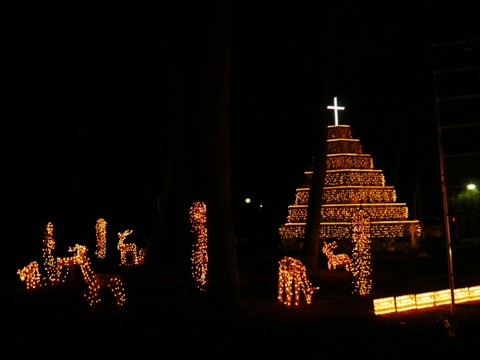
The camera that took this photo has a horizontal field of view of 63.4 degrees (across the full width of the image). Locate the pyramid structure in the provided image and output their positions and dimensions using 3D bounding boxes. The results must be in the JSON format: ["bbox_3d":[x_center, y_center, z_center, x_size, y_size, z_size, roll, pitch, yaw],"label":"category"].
[{"bbox_3d":[5.380,0.333,19.825,6.800,6.300,5.300,-1,-6,-3],"label":"pyramid structure"}]

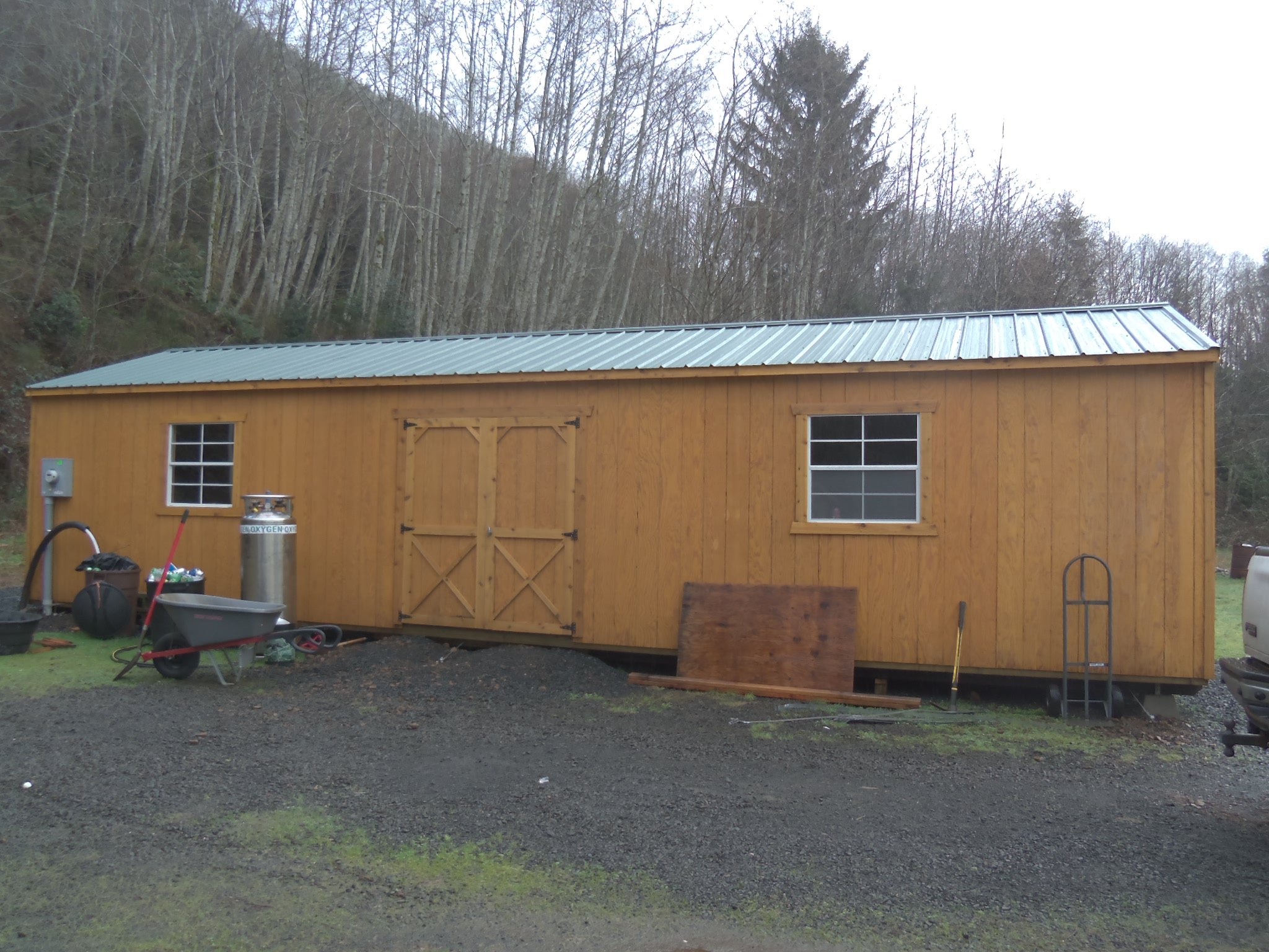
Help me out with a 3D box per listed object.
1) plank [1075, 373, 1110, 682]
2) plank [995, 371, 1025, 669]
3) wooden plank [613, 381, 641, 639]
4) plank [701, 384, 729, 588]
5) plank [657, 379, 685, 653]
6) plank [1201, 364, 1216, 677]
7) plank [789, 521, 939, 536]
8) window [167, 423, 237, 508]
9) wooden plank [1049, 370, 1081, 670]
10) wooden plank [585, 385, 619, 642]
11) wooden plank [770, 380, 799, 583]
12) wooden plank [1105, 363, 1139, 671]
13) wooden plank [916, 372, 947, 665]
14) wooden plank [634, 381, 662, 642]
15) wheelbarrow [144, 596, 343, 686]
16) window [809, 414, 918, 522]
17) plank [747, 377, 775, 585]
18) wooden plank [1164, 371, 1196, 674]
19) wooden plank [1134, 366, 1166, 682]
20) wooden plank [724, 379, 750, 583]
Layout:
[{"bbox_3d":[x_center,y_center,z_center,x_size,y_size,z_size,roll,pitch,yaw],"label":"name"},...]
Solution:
[{"bbox_3d":[3.587,0.346,8.020,0.203,2.388,0.025,0,-2,19],"label":"plank"},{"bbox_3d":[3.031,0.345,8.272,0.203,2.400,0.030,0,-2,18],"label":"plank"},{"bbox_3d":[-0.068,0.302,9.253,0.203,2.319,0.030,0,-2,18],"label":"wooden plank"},{"bbox_3d":[0.702,0.322,8.911,0.205,2.370,0.022,0,-2,20],"label":"plank"},{"bbox_3d":[0.322,0.322,9.053,0.205,2.370,0.022,0,-2,20],"label":"plank"},{"bbox_3d":[4.243,0.327,7.580,0.092,2.340,0.025,0,-2,20],"label":"plank"},{"bbox_3d":[1.908,0.447,8.585,1.215,0.107,0.025,0,-2,19],"label":"plank"},{"bbox_3d":[-4.601,-0.119,10.906,0.910,0.890,0.080,0,-2,20],"label":"window"},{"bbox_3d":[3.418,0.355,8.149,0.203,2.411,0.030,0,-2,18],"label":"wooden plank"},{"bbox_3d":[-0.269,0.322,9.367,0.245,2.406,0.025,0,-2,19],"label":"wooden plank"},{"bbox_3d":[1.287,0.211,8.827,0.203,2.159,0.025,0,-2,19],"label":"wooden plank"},{"bbox_3d":[3.779,0.344,7.953,0.203,2.388,0.025,0,-2,19],"label":"wooden plank"},{"bbox_3d":[2.436,0.340,8.422,0.203,2.412,0.025,0,-2,19],"label":"wooden plank"},{"bbox_3d":[0.132,0.320,9.124,0.205,2.370,0.022,0,-2,20],"label":"wooden plank"},{"bbox_3d":[-3.200,1.317,8.400,1.500,0.690,0.680,1,-2,-5],"label":"wheelbarrow"},{"bbox_3d":[1.923,-0.058,8.639,0.910,0.912,0.070,0,-2,18],"label":"window"},{"bbox_3d":[1.082,0.321,8.769,0.205,2.370,0.022,0,-2,20],"label":"plank"},{"bbox_3d":[4.062,0.330,7.658,0.207,2.360,0.022,0,-2,20],"label":"wooden plank"},{"bbox_3d":[3.971,0.342,7.886,0.203,2.389,0.025,0,-2,19],"label":"wooden plank"},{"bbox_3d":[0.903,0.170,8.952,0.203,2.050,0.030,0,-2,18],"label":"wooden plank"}]

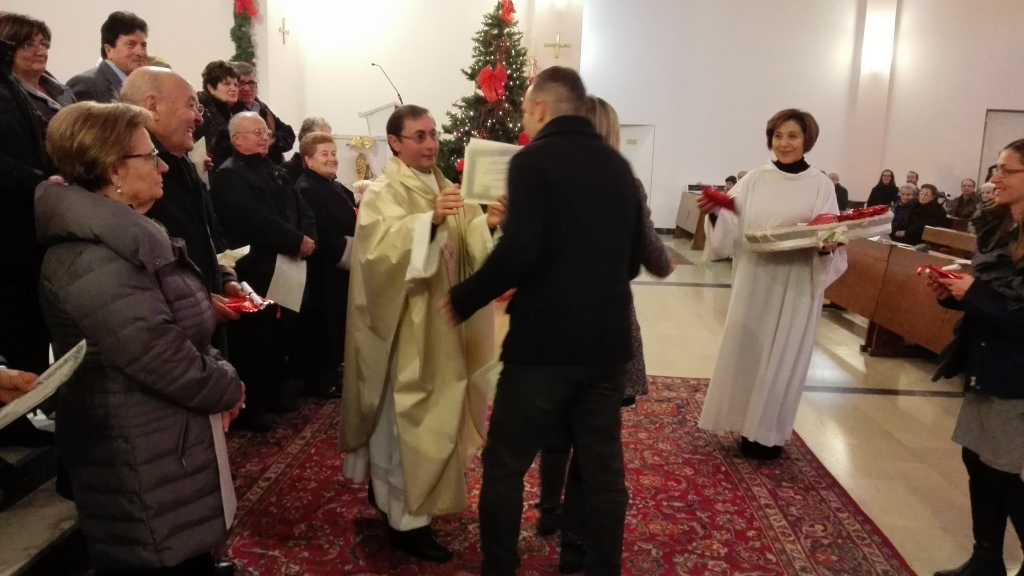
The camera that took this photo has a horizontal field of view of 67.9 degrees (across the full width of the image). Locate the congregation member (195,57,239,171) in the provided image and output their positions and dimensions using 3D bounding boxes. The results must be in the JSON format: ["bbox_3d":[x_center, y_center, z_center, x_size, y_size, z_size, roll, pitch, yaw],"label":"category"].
[{"bbox_3d":[-1.619,-0.402,4.152,0.380,1.580,0.500,6,11,24],"label":"congregation member"}]

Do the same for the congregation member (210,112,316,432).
[{"bbox_3d":[-1.259,-0.068,3.905,0.440,1.630,0.560,4,10,11],"label":"congregation member"}]

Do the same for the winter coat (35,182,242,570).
[{"bbox_3d":[-0.936,0.186,1.948,0.460,0.895,0.540,-3,11,-23],"label":"winter coat"}]

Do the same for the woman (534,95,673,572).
[{"bbox_3d":[0.320,0.166,2.700,0.490,1.660,0.430,-4,11,-27],"label":"woman"}]

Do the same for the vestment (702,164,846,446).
[{"bbox_3d":[1.292,0.081,3.755,0.700,1.360,0.500,6,11,23],"label":"vestment"}]

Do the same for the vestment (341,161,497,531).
[{"bbox_3d":[-0.356,0.190,2.839,0.540,1.310,0.660,8,12,30],"label":"vestment"}]

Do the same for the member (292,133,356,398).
[{"bbox_3d":[-1.123,-0.132,4.546,0.370,1.560,0.490,10,13,40],"label":"member"}]

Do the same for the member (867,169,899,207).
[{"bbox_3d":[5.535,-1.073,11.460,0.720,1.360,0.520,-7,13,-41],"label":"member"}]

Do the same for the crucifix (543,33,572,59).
[{"bbox_3d":[0.774,-4.137,12.972,0.480,0.460,0.040,2,10,0],"label":"crucifix"}]

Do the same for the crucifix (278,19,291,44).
[{"bbox_3d":[-2.606,-2.935,8.700,0.035,0.285,0.300,2,10,2],"label":"crucifix"}]

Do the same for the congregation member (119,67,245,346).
[{"bbox_3d":[-1.046,0.177,2.394,0.480,1.690,0.540,-1,10,-13],"label":"congregation member"}]

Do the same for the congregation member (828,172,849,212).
[{"bbox_3d":[5.088,-1.197,12.253,0.720,1.300,0.500,-2,11,-22],"label":"congregation member"}]

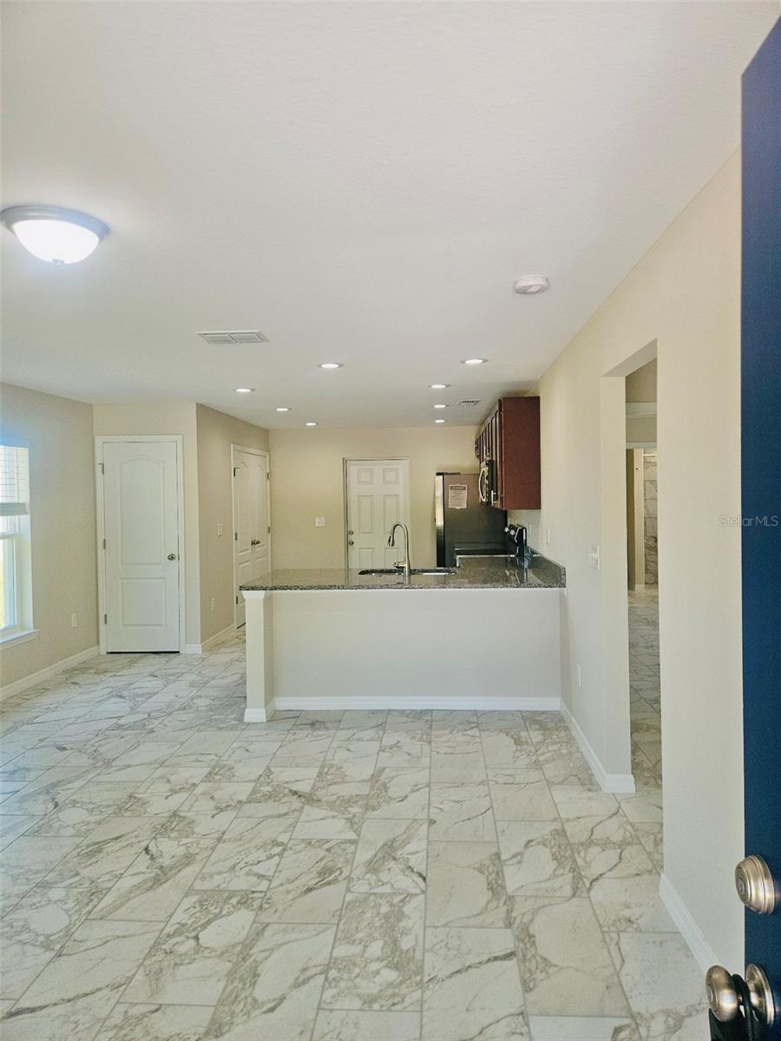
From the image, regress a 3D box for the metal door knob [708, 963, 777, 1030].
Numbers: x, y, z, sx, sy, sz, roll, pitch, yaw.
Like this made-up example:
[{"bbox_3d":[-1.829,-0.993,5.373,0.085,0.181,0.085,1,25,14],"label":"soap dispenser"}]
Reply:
[{"bbox_3d":[0.408,0.568,0.826,0.068,0.074,0.072,-1,2,4],"label":"metal door knob"}]

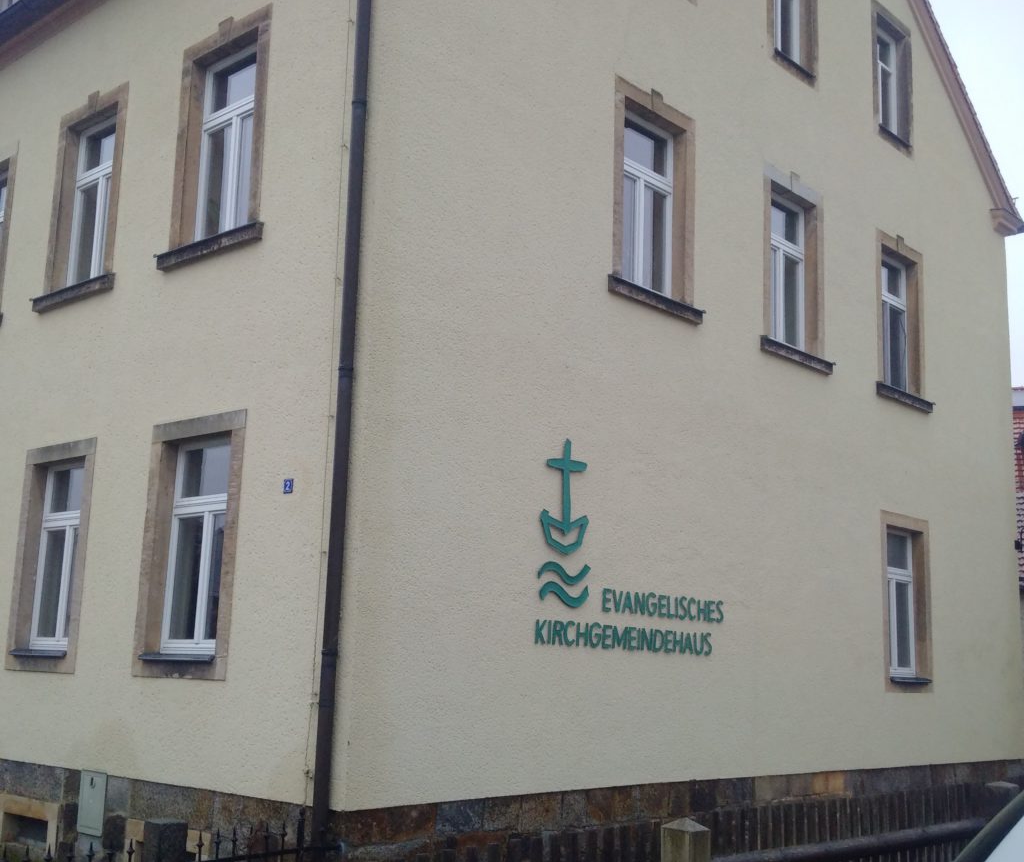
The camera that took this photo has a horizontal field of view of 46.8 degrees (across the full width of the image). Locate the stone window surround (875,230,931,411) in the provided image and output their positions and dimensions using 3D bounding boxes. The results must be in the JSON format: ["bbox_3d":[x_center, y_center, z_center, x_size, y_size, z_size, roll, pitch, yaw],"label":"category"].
[{"bbox_3d":[4.920,-1.412,15.046,0.250,2.145,1.466,-7,-14,42],"label":"stone window surround"}]

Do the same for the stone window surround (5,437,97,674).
[{"bbox_3d":[-4.300,1.180,11.152,1.369,2.122,0.195,-7,-14,42],"label":"stone window surround"}]

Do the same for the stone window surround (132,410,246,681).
[{"bbox_3d":[-2.574,0.940,9.587,1.357,2.102,0.195,-7,-14,42],"label":"stone window surround"}]

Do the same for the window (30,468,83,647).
[{"bbox_3d":[-4.209,1.185,11.255,1.084,1.786,0.078,-7,-14,42],"label":"window"}]

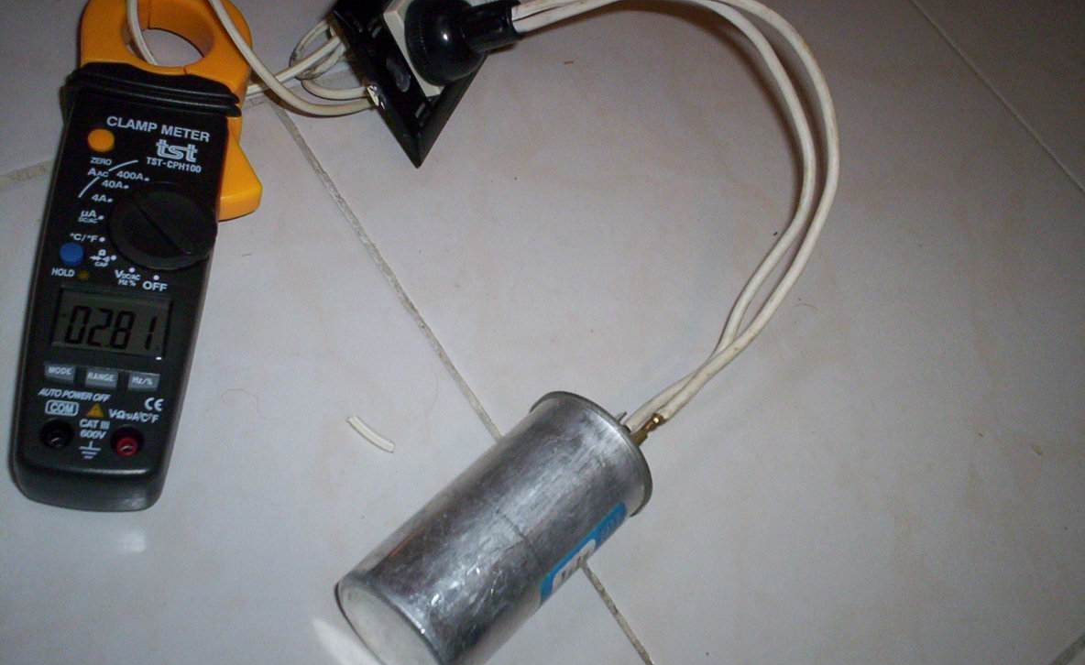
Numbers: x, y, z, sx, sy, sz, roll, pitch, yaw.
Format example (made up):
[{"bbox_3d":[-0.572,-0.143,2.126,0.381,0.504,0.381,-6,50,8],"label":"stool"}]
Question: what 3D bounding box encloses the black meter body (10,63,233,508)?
[{"bbox_3d":[-0.128,-0.018,0.367,0.054,0.037,0.146,6,58,-16],"label":"black meter body"}]

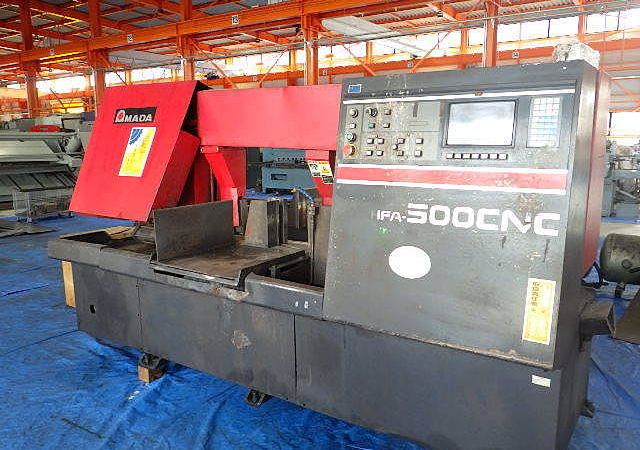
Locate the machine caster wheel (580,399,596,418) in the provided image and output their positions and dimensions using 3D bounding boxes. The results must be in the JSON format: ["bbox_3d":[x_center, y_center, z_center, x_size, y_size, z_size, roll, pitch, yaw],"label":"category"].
[{"bbox_3d":[1.189,0.823,2.311,0.066,0.056,0.101,6,13,34],"label":"machine caster wheel"}]

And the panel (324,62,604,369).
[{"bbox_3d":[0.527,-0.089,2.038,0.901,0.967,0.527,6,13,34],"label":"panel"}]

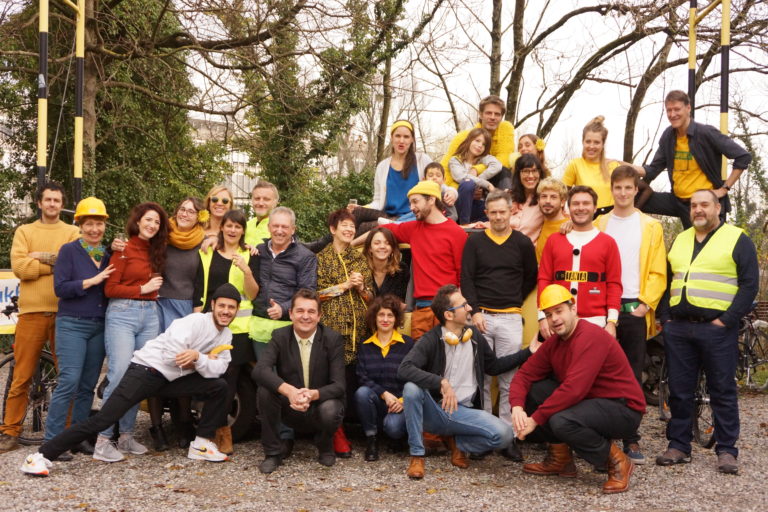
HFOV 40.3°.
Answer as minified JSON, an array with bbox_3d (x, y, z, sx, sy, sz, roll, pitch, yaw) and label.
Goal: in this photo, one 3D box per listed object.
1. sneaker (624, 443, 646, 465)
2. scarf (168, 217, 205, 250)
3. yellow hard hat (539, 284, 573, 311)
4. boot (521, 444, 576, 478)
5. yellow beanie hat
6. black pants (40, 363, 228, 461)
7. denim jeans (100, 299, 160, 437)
[{"bbox_3d":[1.623,1.271,6.760,0.105,0.115,0.290,1,0,-14],"label":"sneaker"},{"bbox_3d":[-1.309,-0.156,6.930,0.250,0.220,0.240,1,0,-9],"label":"scarf"},{"bbox_3d":[1.010,0.242,6.100,0.210,0.140,0.265,-22,-2,33],"label":"yellow hard hat"},{"bbox_3d":[0.997,1.220,6.280,0.315,0.205,0.120,1,0,13],"label":"boot"},{"bbox_3d":[0.265,-0.435,7.000,0.240,0.150,0.200,1,0,-31],"label":"yellow beanie hat"},{"bbox_3d":[-1.518,0.946,6.360,1.100,0.570,0.460,1,0,-18],"label":"black pants"},{"bbox_3d":[-1.623,0.704,6.720,0.380,0.910,0.310,1,0,-30],"label":"denim jeans"}]

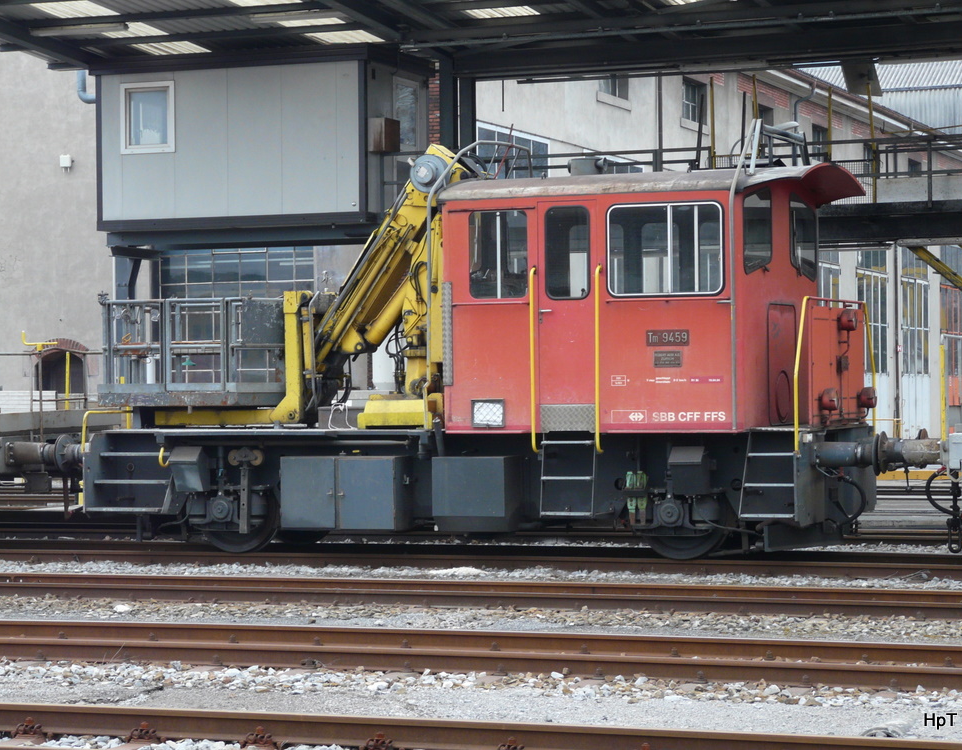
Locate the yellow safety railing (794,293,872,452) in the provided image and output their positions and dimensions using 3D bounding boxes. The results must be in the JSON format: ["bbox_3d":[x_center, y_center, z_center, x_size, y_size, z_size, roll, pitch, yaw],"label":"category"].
[{"bbox_3d":[3.470,-0.009,24.498,0.078,1.494,3.104,-1,0,22],"label":"yellow safety railing"}]

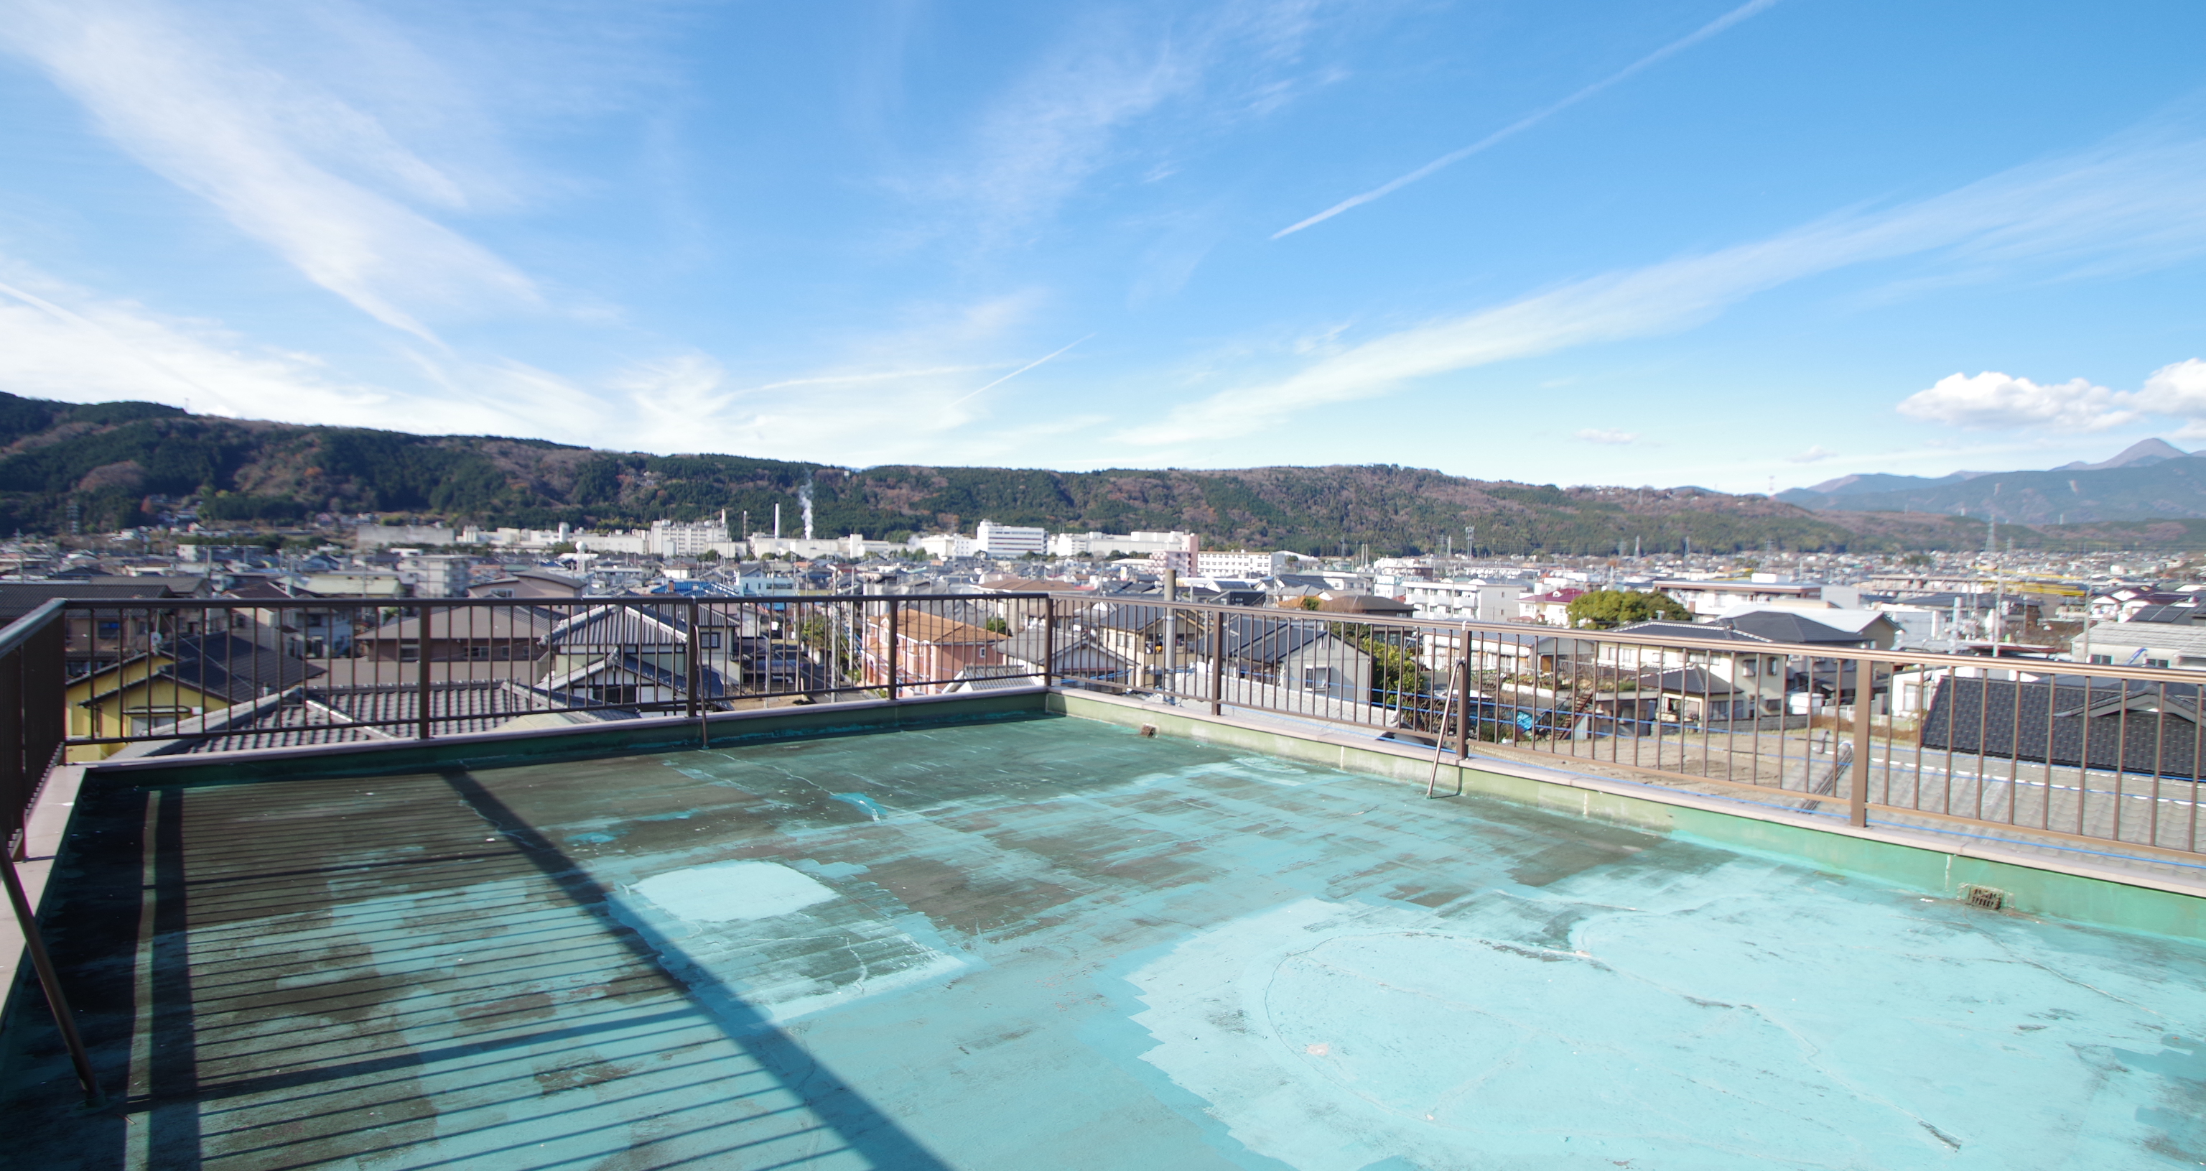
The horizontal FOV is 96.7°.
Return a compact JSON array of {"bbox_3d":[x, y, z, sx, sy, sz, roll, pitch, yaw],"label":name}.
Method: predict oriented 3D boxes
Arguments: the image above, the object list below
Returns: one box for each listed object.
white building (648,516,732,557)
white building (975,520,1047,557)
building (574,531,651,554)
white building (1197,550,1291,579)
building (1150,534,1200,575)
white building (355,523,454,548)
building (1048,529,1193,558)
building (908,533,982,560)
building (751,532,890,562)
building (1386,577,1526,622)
[{"bbox_3d":[-323.640,-35.880,770.000,56.530,27.290,28.000,0,2,-20],"label":"white building"},{"bbox_3d":[-65.460,-33.670,715.000,46.870,26.150,22.000,0,2,-20],"label":"white building"},{"bbox_3d":[-380.260,-32.530,760.000,49.960,17.270,30.000,0,2,-20],"label":"building"},{"bbox_3d":[59.850,-8.820,420.000,37.090,11.330,13.260,2,2,40],"label":"white building"},{"bbox_3d":[28.540,-10.970,392.000,9.300,18.100,20.480,3,2,42],"label":"building"},{"bbox_3d":[-588.760,-41.340,830.000,62.780,17.100,25.000,0,2,-20],"label":"white building"},{"bbox_3d":[12.350,-30.540,740.000,98.750,17.480,45.000,0,2,-20],"label":"building"},{"bbox_3d":[-112.230,-27.830,700.000,47.210,17.710,30.000,0,2,-20],"label":"building"},{"bbox_3d":[-214.820,-28.670,740.000,98.620,16.370,40.000,0,2,-20],"label":"building"},{"bbox_3d":[59.700,3.820,163.000,11.840,8.610,14.710,0,2,-33],"label":"building"}]

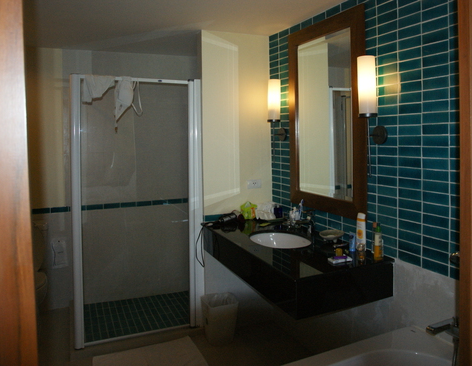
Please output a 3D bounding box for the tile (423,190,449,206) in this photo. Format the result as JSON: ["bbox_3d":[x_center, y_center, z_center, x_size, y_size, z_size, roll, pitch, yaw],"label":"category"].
[{"bbox_3d":[0.921,0.069,1.903,0.010,0.050,0.150,-4,6,-23],"label":"tile"}]

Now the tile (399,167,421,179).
[{"bbox_3d":[0.872,-0.047,2.062,0.010,0.050,0.147,-4,5,-23],"label":"tile"}]

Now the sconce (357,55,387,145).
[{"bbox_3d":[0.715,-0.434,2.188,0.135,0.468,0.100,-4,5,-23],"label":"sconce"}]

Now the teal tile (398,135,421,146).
[{"bbox_3d":[0.851,-0.206,2.018,0.010,0.050,0.150,-4,6,-23],"label":"teal tile"}]

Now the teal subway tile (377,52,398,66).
[{"bbox_3d":[0.794,-0.644,2.151,0.010,0.050,0.147,-4,5,-23],"label":"teal subway tile"}]

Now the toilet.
[{"bbox_3d":[-1.664,0.790,3.208,0.380,0.790,0.680,-5,6,-22],"label":"toilet"}]

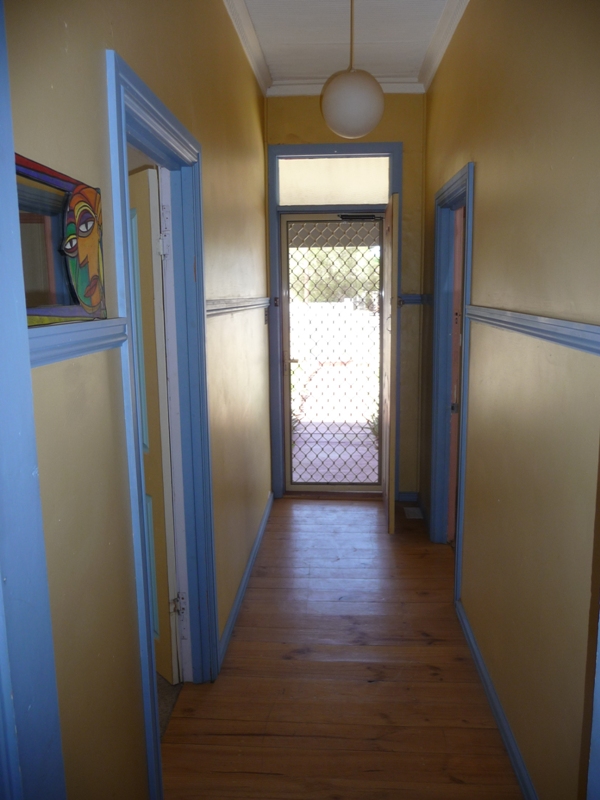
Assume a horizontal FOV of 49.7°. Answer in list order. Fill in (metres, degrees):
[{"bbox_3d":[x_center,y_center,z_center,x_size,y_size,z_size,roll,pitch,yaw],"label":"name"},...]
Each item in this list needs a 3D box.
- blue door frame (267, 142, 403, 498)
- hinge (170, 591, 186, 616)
[{"bbox_3d":[0.261,-0.525,4.718,0.933,2.537,0.123,0,10,4],"label":"blue door frame"},{"bbox_3d":[-0.483,0.812,2.575,0.064,0.099,0.026,0,10,4],"label":"hinge"}]

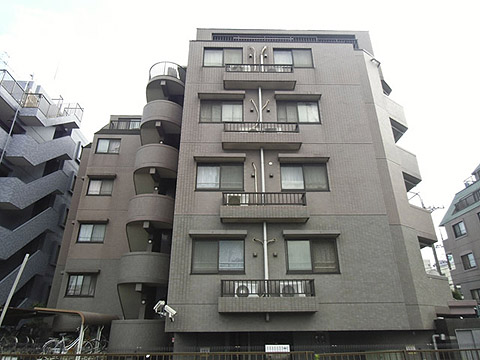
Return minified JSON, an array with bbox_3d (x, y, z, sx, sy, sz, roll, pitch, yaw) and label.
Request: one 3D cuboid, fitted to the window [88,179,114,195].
[{"bbox_3d":[-8.274,0.472,19.807,1.496,1.077,0.157,0,-25,-1],"label":"window"}]

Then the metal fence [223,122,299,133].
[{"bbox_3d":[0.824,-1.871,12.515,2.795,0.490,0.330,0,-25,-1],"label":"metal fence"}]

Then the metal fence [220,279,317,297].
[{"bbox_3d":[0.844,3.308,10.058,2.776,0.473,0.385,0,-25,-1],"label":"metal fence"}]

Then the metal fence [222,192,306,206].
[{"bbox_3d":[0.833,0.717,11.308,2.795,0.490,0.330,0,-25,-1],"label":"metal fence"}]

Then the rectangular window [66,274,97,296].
[{"bbox_3d":[-8.270,5.540,17.437,1.539,1.168,0.157,0,-25,-1],"label":"rectangular window"}]

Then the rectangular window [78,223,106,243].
[{"bbox_3d":[-8.289,2.954,18.646,1.530,1.206,0.157,0,-25,-1],"label":"rectangular window"}]

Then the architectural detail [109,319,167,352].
[{"bbox_3d":[-4.321,6.916,14.497,2.921,1.377,1.924,0,-25,-1],"label":"architectural detail"}]

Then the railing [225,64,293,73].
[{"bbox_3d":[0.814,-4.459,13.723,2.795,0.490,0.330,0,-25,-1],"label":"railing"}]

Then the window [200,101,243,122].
[{"bbox_3d":[-0.712,-2.683,13.227,1.718,1.126,0.120,0,-25,-1],"label":"window"}]

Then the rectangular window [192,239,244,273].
[{"bbox_3d":[-0.693,2.493,10.812,1.718,1.126,0.120,0,-25,-1],"label":"rectangular window"}]

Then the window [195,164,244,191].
[{"bbox_3d":[-0.702,-0.095,12.020,1.718,1.126,0.120,0,-25,-1],"label":"window"}]

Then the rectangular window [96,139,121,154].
[{"bbox_3d":[-8.438,-2.143,21.394,1.507,1.159,0.120,0,-25,-1],"label":"rectangular window"}]

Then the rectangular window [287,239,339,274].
[{"bbox_3d":[2.361,2.505,10.861,1.718,1.126,0.120,0,-25,-1],"label":"rectangular window"}]

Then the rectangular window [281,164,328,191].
[{"bbox_3d":[2.351,-0.083,12.069,1.718,1.126,0.120,0,-25,-1],"label":"rectangular window"}]

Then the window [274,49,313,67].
[{"bbox_3d":[2.329,-5.228,14.456,1.686,1.092,0.157,0,-25,-1],"label":"window"}]

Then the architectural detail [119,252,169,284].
[{"bbox_3d":[-4.329,4.307,15.717,2.921,1.317,1.924,0,-25,-1],"label":"architectural detail"}]

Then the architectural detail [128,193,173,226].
[{"bbox_3d":[-4.338,1.725,16.924,2.921,1.317,1.924,0,-25,-1],"label":"architectural detail"}]

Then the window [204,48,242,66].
[{"bbox_3d":[-0.718,-5.243,14.402,1.709,1.092,0.157,0,-25,-1],"label":"window"}]

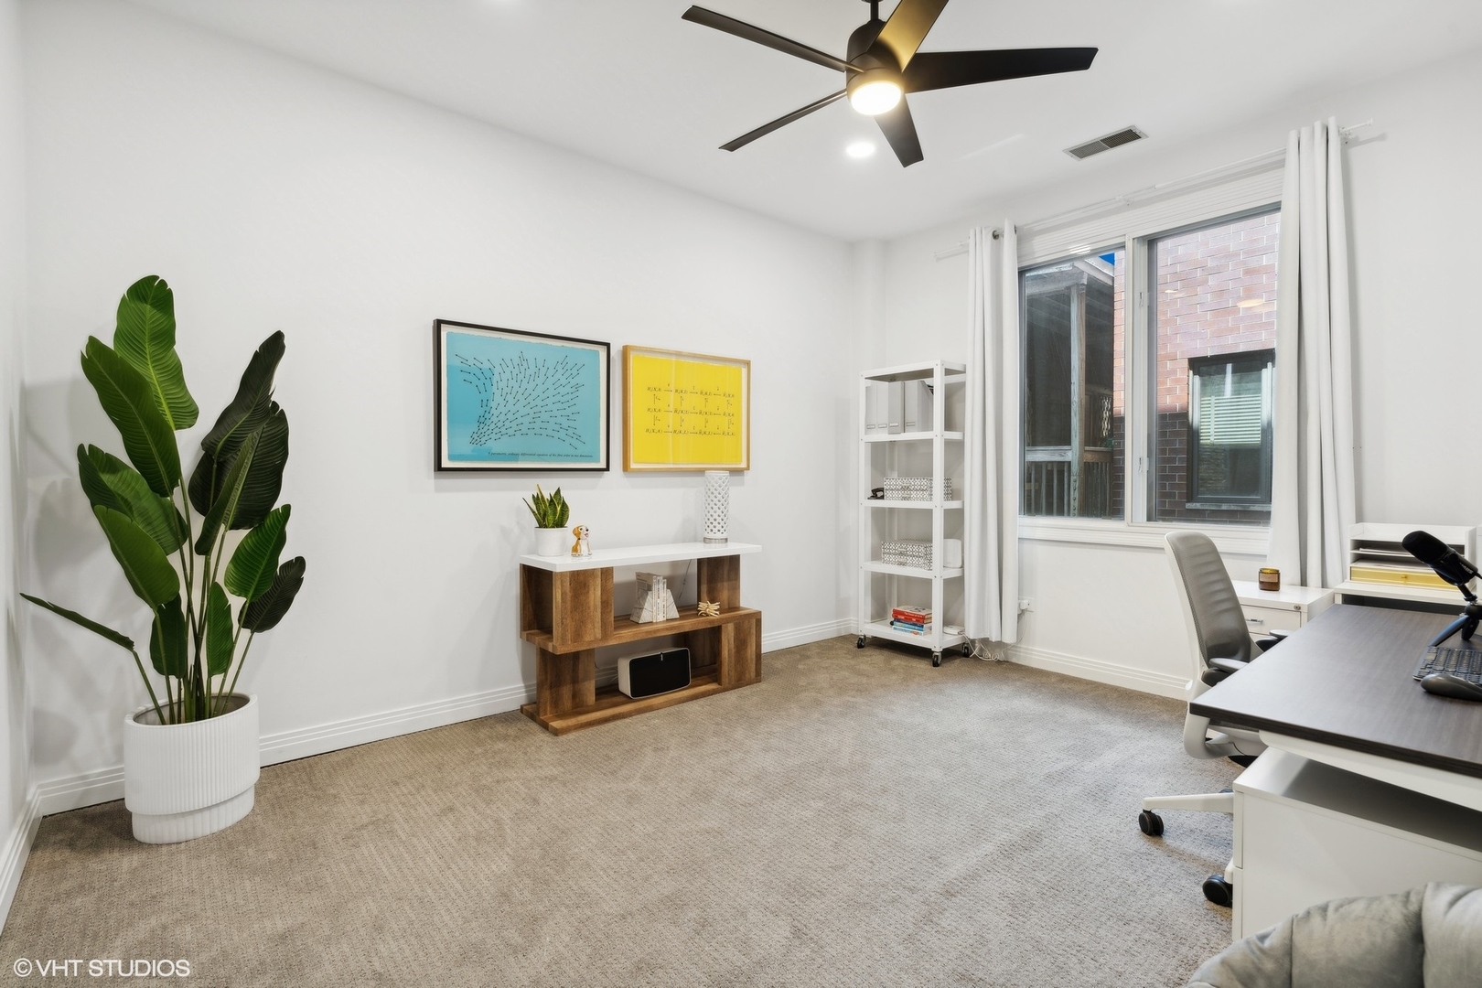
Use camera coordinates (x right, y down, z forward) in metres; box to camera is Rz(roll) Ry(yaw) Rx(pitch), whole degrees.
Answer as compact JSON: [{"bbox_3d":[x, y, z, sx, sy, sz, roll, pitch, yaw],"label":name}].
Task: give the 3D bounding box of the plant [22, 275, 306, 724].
[{"bbox_3d":[-1.836,0.023,2.144,0.681,1.430,0.590,-1,2,-39],"label":"plant"}]

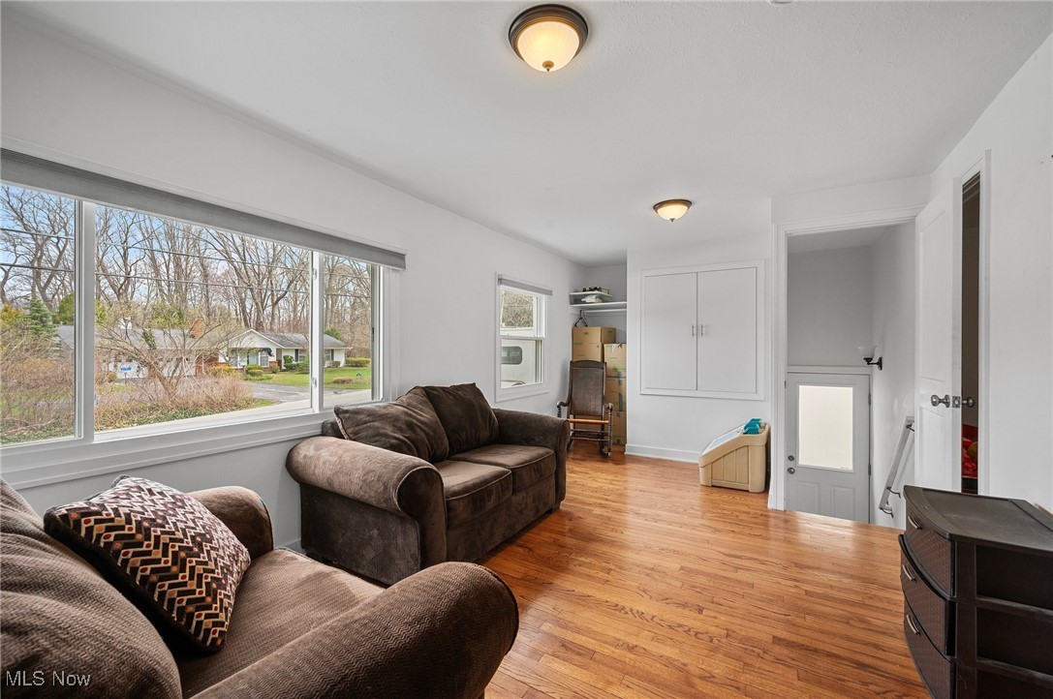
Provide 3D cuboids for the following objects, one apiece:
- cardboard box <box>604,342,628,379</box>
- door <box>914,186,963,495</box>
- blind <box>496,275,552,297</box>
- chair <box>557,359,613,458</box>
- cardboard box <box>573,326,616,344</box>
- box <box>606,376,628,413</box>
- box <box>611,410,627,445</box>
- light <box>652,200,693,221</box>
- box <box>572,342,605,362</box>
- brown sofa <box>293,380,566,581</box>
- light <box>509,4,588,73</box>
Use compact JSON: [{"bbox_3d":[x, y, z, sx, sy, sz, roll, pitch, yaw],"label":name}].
[{"bbox_3d":[1.286,0.144,5.317,0.410,0.423,0.440,0,0,31],"label":"cardboard box"},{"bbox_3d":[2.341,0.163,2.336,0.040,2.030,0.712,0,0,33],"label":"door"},{"bbox_3d":[0.017,-0.664,4.438,0.055,0.072,1.070,0,0,31],"label":"blind"},{"bbox_3d":[0.746,0.660,4.940,0.630,1.060,0.720,0,0,14],"label":"chair"},{"bbox_3d":[0.919,-0.179,5.505,0.400,0.197,0.480,0,0,35],"label":"cardboard box"},{"bbox_3d":[1.285,0.572,5.317,0.410,0.433,0.440,0,0,31],"label":"box"},{"bbox_3d":[1.284,0.991,5.317,0.410,0.405,0.440,0,0,31],"label":"box"},{"bbox_3d":[1.149,-1.071,3.215,0.286,0.137,0.286,0,0,31],"label":"light"},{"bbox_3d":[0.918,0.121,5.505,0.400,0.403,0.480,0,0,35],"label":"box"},{"bbox_3d":[-0.486,0.734,2.624,0.940,0.910,1.680,0,0,31],"label":"brown sofa"},{"bbox_3d":[0.080,-1.074,1.480,0.286,0.137,0.286,0,0,0],"label":"light"}]

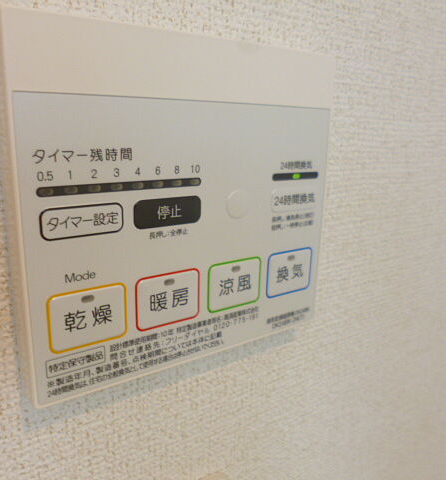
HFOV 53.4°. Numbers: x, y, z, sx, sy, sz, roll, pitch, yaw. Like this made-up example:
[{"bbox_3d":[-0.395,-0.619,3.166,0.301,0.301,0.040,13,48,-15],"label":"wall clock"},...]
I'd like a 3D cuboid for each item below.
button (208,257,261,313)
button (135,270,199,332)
[{"bbox_3d":[0.006,0.018,0.180,0.026,0.020,0.003,-9,18,-34],"label":"button"},{"bbox_3d":[-0.019,0.022,0.163,0.026,0.020,0.003,-9,18,-34],"label":"button"}]

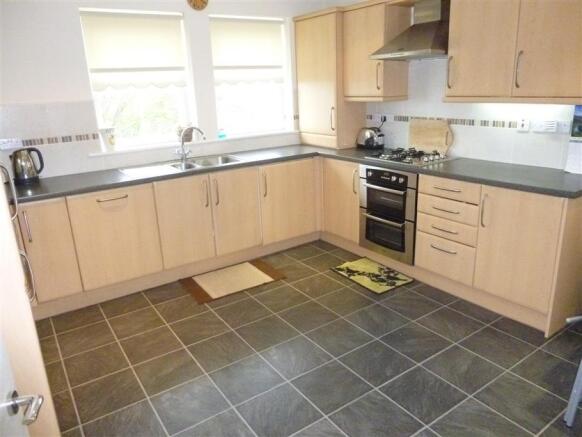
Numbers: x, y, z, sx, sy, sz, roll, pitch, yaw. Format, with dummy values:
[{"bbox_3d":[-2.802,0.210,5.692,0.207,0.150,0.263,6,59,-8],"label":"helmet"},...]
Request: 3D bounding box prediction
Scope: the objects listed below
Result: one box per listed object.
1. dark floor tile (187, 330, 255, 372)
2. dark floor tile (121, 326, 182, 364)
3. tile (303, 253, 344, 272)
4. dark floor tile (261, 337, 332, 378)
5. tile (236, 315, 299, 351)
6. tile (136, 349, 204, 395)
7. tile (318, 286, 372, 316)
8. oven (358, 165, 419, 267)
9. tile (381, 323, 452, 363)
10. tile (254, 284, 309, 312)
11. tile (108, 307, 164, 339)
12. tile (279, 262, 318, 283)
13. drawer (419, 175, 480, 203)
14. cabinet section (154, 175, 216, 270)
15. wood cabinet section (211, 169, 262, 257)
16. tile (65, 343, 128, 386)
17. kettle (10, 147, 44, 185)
[{"bbox_3d":[-0.426,0.812,2.590,0.325,0.012,0.325,-13,20,-32],"label":"dark floor tile"},{"bbox_3d":[-0.873,0.795,2.638,0.326,0.010,0.322,-13,20,-32],"label":"dark floor tile"},{"bbox_3d":[0.294,0.410,3.809,0.325,0.012,0.325,-13,20,-32],"label":"tile"},{"bbox_3d":[0.030,0.817,2.475,0.322,0.010,0.322,-13,20,-32],"label":"dark floor tile"},{"bbox_3d":[-0.152,0.739,2.724,0.326,0.010,0.322,-13,20,-32],"label":"tile"},{"bbox_3d":[-0.698,0.876,2.417,0.325,0.012,0.325,-13,20,-32],"label":"tile"},{"bbox_3d":[0.404,0.614,3.095,0.322,0.010,0.322,-13,20,-32],"label":"tile"},{"bbox_3d":[0.982,-0.098,3.553,0.580,0.721,0.600,-13,20,-32],"label":"oven"},{"bbox_3d":[0.755,0.750,2.554,0.325,0.010,0.325,-13,20,-32],"label":"tile"},{"bbox_3d":[-0.064,0.601,3.168,0.325,0.010,0.325,-13,20,-32],"label":"tile"},{"bbox_3d":[-1.073,0.731,2.940,0.322,0.010,0.322,-13,20,-32],"label":"tile"},{"bbox_3d":[0.024,0.467,3.602,0.325,0.010,0.325,-13,20,-32],"label":"tile"},{"bbox_3d":[1.261,-0.248,3.000,0.500,0.137,0.495,-13,20,-32],"label":"drawer"},{"bbox_3d":[-0.973,-0.025,3.546,0.458,0.712,0.530,-13,20,-32],"label":"cabinet section"},{"bbox_3d":[-0.597,-0.115,3.787,0.454,0.712,0.530,-13,20,-32],"label":"wood cabinet section"},{"bbox_3d":[-1.154,0.871,2.507,0.325,0.012,0.325,-13,20,-32],"label":"tile"},{"bbox_3d":[-1.935,-0.374,3.071,0.200,0.230,0.150,-13,20,-32],"label":"kettle"}]

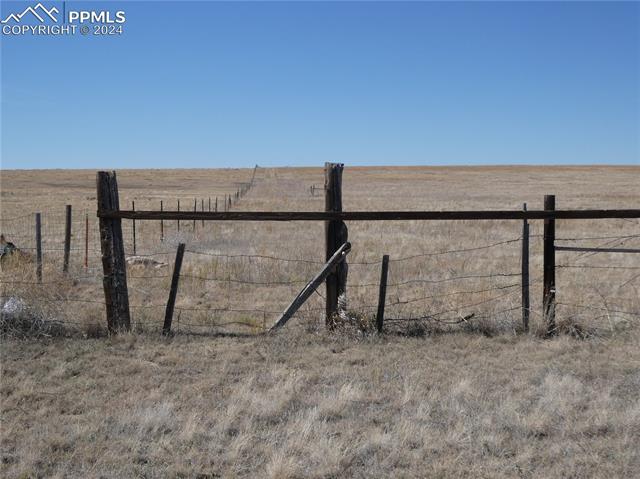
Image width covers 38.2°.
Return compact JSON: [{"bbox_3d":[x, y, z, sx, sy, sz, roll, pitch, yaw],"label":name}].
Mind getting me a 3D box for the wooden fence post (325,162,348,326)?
[{"bbox_3d":[0.173,0.080,9.842,0.210,1.773,0.200,-1,4,0],"label":"wooden fence post"}]

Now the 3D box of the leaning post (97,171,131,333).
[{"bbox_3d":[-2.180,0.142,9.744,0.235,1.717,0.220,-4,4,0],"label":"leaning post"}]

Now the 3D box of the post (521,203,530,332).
[{"bbox_3d":[2.239,0.313,10.053,0.080,1.421,0.080,-1,4,0],"label":"post"}]

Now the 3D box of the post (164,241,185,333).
[{"bbox_3d":[-1.562,0.536,9.917,0.072,1.003,0.072,10,4,-1],"label":"post"}]

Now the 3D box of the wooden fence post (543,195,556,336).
[{"bbox_3d":[2.425,0.276,9.751,0.120,1.489,0.120,-1,4,0],"label":"wooden fence post"}]

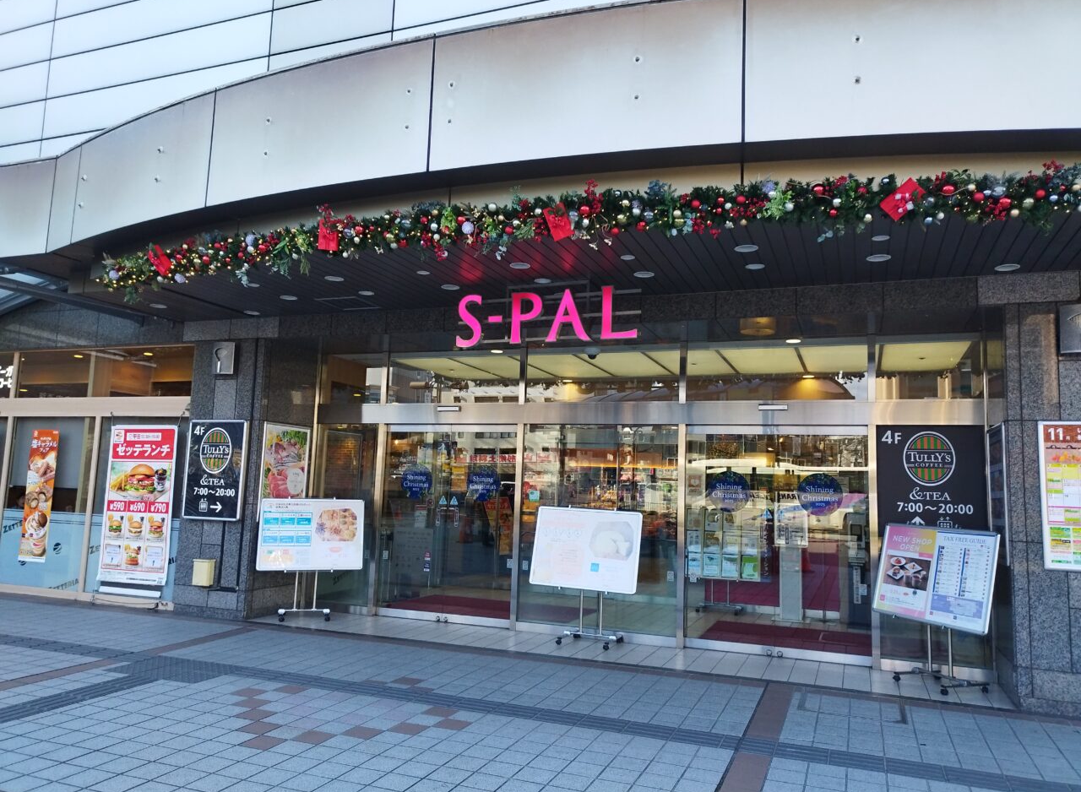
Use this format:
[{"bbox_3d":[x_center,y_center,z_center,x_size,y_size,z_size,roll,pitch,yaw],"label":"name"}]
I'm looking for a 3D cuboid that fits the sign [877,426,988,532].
[{"bbox_3d":[3.395,0.760,7.330,0.874,1.017,0.030,-1,-8,22],"label":"sign"}]

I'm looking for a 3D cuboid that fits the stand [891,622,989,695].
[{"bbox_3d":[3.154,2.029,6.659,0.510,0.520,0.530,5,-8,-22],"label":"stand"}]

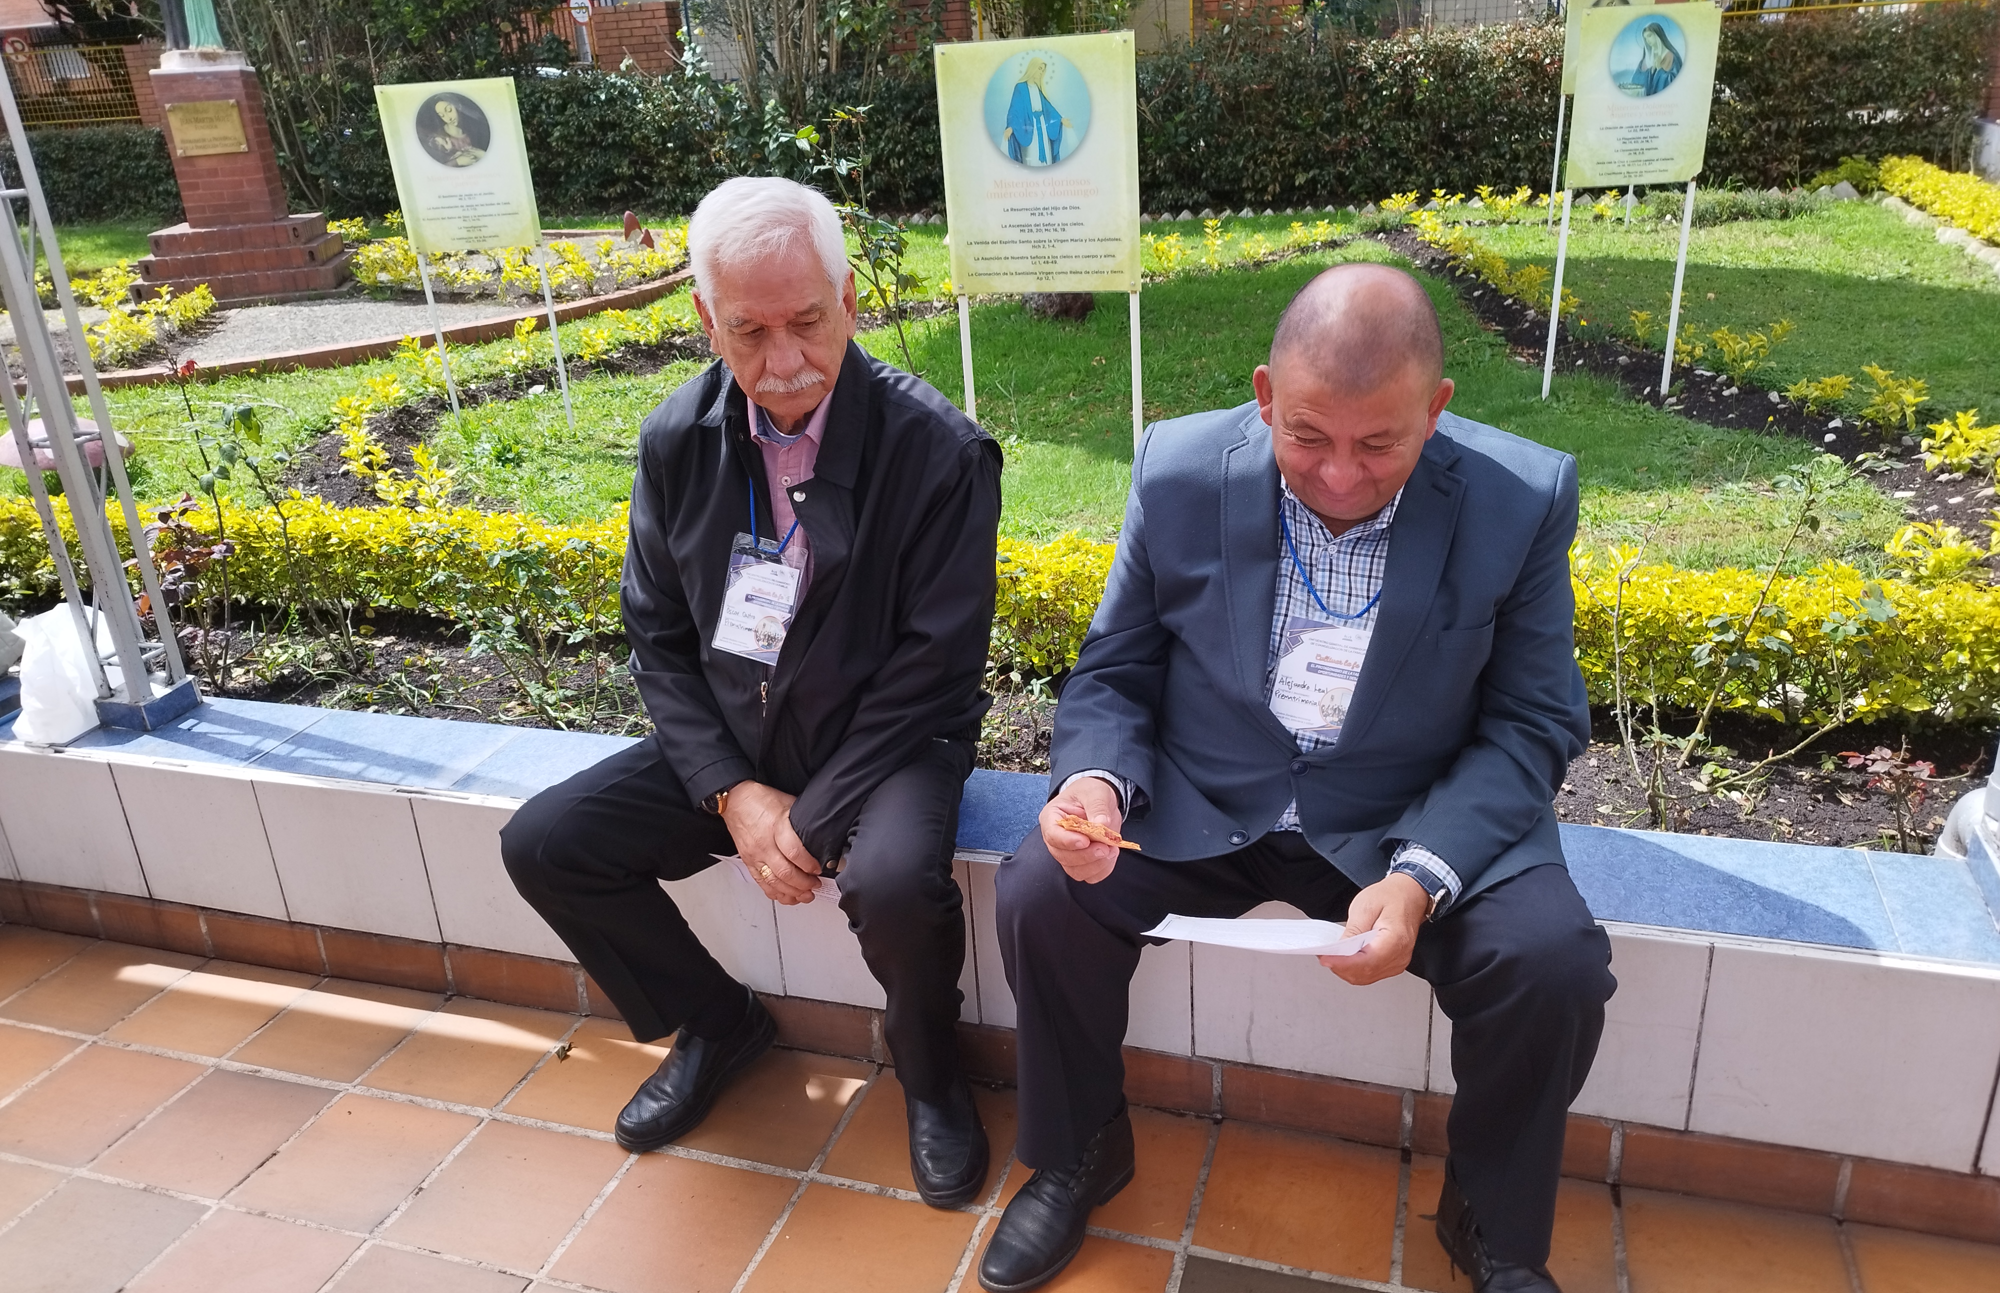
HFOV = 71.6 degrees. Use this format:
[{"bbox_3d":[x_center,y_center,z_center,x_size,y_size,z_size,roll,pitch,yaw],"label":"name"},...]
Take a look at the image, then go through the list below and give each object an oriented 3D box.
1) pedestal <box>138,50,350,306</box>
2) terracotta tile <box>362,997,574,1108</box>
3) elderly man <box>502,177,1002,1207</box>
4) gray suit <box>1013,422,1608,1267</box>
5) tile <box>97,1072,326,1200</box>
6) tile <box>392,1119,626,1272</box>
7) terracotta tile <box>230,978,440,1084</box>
[{"bbox_3d":[-5.001,-3.029,9.003,1.167,1.492,1.167,-9,22,-14],"label":"pedestal"},{"bbox_3d":[-0.831,0.644,2.183,0.240,0.015,0.228,4,22,17],"label":"terracotta tile"},{"bbox_3d":[-0.294,0.038,1.882,0.660,1.272,0.532,6,23,23],"label":"elderly man"},{"bbox_3d":[0.373,0.185,1.696,0.671,0.955,0.563,5,22,20],"label":"gray suit"},{"bbox_3d":[-1.151,0.717,2.042,0.232,0.015,0.234,4,22,18],"label":"tile"},{"bbox_3d":[-0.661,0.747,1.890,0.240,0.015,0.232,4,22,17],"label":"tile"},{"bbox_3d":[-1.077,0.628,2.262,0.230,0.015,0.236,4,22,18],"label":"terracotta tile"}]

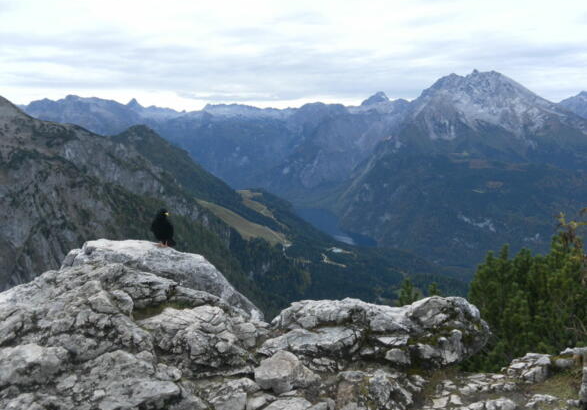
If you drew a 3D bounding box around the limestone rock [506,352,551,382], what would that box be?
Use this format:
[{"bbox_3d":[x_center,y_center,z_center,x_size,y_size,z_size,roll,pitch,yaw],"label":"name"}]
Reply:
[{"bbox_3d":[1.604,1.119,4.050,0.290,0.150,0.230,0,8,0],"label":"limestone rock"}]

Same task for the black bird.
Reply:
[{"bbox_3d":[-0.890,0.158,4.080,0.150,0.265,0.220,5,9,30],"label":"black bird"}]

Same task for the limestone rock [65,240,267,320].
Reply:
[{"bbox_3d":[-0.909,0.524,4.120,1.320,0.520,0.750,0,8,0],"label":"limestone rock"}]

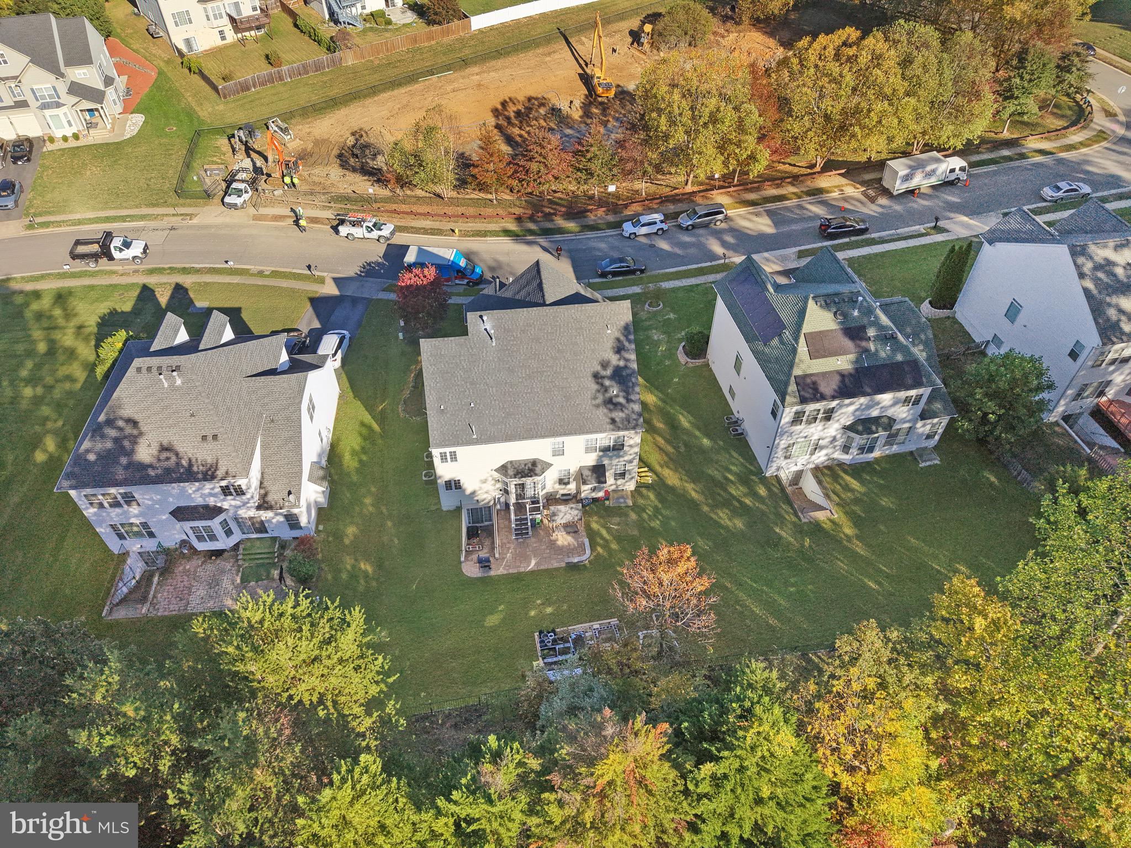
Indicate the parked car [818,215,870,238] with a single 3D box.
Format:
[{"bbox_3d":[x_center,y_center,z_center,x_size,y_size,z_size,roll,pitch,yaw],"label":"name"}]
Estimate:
[{"bbox_3d":[27.687,-19.624,77.918,4.600,1.500,1.820,-13,47,-5],"label":"parked car"}]

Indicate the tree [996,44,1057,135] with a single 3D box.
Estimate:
[{"bbox_3d":[50.001,-36.398,85.314,5.200,9.600,5.200,0,45,0],"label":"tree"}]

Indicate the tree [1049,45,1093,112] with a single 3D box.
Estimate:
[{"bbox_3d":[57.767,-39.337,89.872,4.300,7.240,4.300,0,46,0],"label":"tree"}]

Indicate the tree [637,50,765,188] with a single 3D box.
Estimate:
[{"bbox_3d":[13.797,-30.511,81.165,12.300,13.600,12.300,0,47,0],"label":"tree"}]

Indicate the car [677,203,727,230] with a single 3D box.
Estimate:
[{"bbox_3d":[14.087,-21.439,81.111,5.100,1.750,1.980,-9,47,-8],"label":"car"}]

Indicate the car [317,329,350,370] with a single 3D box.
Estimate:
[{"bbox_3d":[-19.751,-6.509,67.271,1.900,1.700,4.700,2,47,2],"label":"car"}]

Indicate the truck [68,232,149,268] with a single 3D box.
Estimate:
[{"bbox_3d":[-44.962,-17.234,77.587,6.900,2.600,2.300,-3,47,-2],"label":"truck"}]

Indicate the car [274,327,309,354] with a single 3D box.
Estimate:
[{"bbox_3d":[-23.461,-6.382,67.252,1.870,1.600,4.750,4,47,4],"label":"car"}]

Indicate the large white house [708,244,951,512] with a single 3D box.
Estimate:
[{"bbox_3d":[19.257,-5.271,56.213,13.600,10.600,16.200,-8,46,-7],"label":"large white house"}]

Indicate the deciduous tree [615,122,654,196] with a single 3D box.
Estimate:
[{"bbox_3d":[7.576,-27.420,82.049,4.700,8.030,4.700,0,46,0],"label":"deciduous tree"}]

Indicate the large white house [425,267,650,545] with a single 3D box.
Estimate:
[{"bbox_3d":[-2.574,-3.383,57.499,14.300,11.600,17.500,-5,47,-5],"label":"large white house"}]

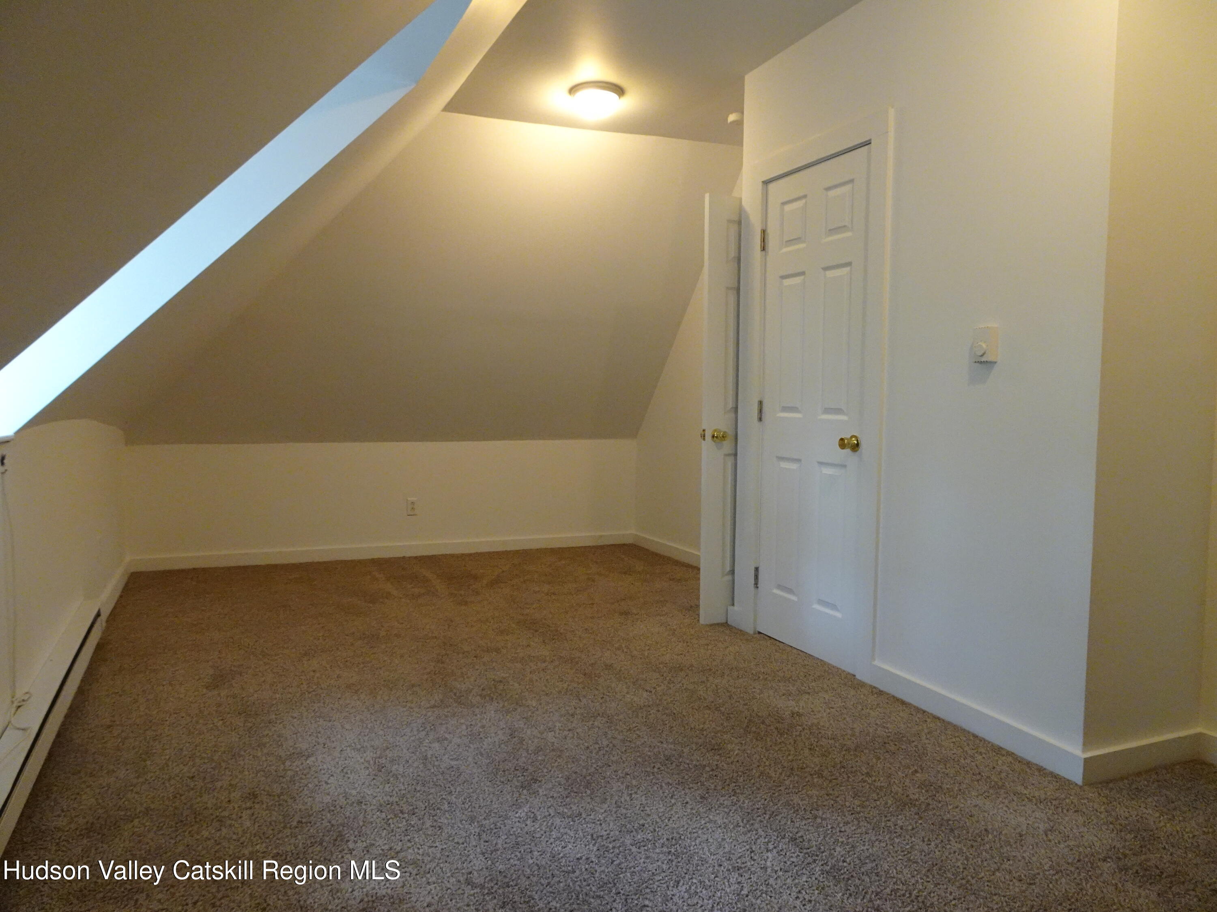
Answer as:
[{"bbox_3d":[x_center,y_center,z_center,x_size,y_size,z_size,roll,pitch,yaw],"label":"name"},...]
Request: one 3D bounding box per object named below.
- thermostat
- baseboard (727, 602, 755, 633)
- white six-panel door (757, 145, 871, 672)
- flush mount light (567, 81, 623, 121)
[{"bbox_3d":[1.173,-0.344,2.633,0.041,0.112,0.068,-1,4,-23],"label":"thermostat"},{"bbox_3d":[0.628,0.771,3.961,0.017,0.083,0.220,-1,4,-23],"label":"baseboard"},{"bbox_3d":[0.854,-0.183,3.511,0.040,2.013,0.715,-1,4,-23],"label":"white six-panel door"},{"bbox_3d":[-0.058,-1.707,4.083,0.275,0.115,0.275,1,4,0],"label":"flush mount light"}]

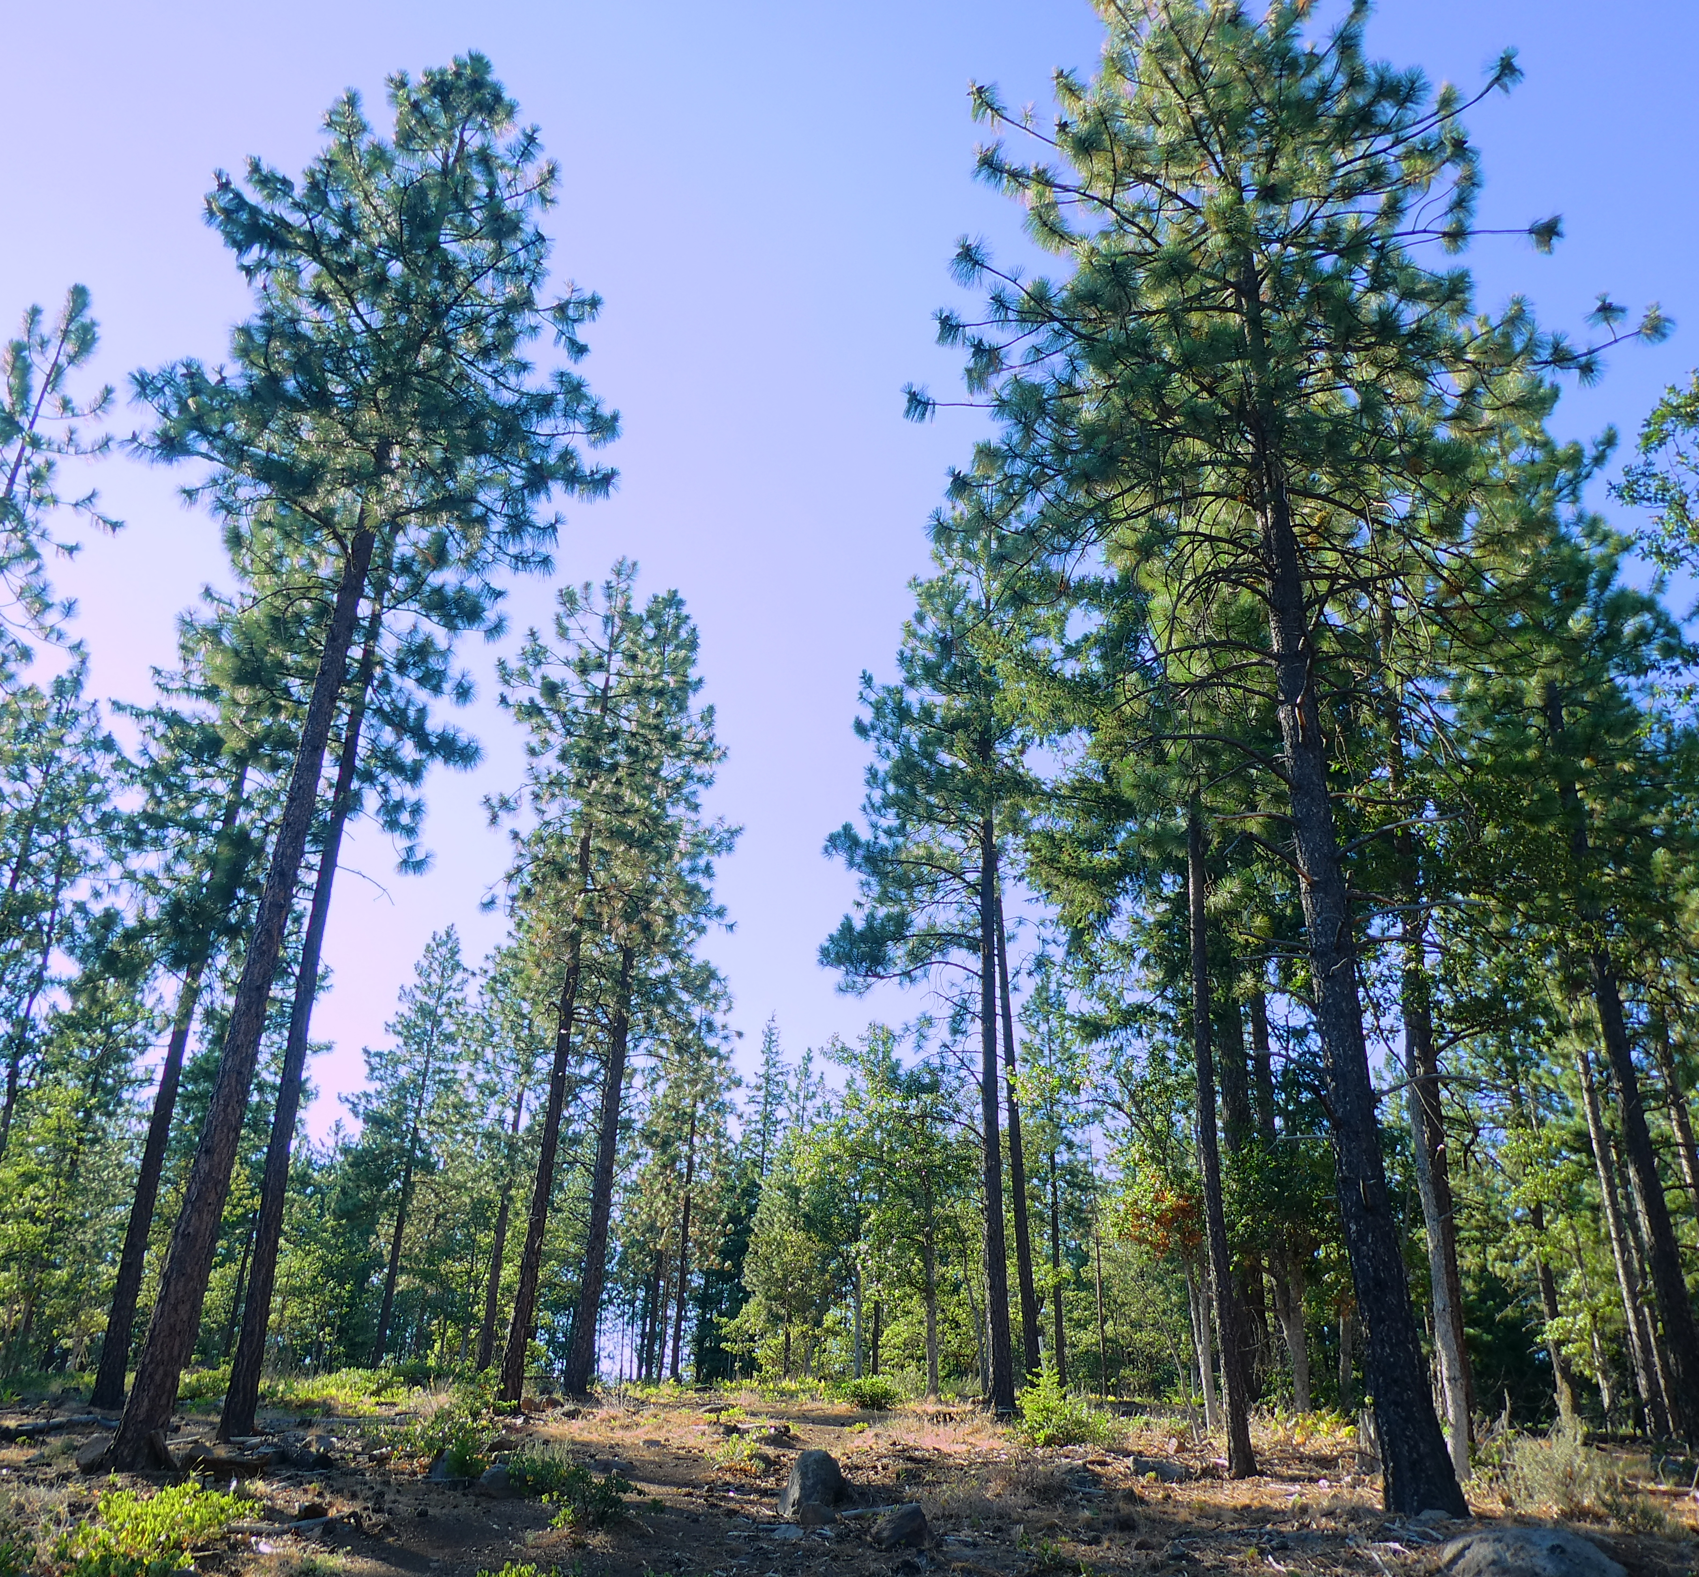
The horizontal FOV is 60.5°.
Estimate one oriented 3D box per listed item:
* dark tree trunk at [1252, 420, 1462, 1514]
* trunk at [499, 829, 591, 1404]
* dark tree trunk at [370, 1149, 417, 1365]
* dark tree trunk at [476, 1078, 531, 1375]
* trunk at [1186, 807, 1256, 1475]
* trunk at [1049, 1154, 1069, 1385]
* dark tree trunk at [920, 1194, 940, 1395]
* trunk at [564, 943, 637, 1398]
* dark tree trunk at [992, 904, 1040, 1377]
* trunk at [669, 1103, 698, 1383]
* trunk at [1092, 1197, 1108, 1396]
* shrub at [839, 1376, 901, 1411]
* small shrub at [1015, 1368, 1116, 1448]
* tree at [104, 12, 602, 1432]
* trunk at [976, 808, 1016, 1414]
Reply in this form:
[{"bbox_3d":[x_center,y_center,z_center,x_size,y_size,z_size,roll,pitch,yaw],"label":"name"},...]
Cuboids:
[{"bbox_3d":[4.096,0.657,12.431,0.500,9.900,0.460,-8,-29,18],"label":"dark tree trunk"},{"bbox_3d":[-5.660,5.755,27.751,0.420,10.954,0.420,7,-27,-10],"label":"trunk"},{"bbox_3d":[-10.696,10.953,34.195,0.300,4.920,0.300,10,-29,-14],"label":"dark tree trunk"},{"bbox_3d":[-9.223,11.468,38.895,0.360,7.513,0.360,8,-27,-11],"label":"dark tree trunk"},{"bbox_3d":[4.180,3.631,16.665,0.310,7.596,0.310,-4,-27,13],"label":"trunk"},{"bbox_3d":[4.920,11.198,34.408,0.270,5.450,0.270,-2,-28,7],"label":"trunk"},{"bbox_3d":[1.415,8.866,25.795,0.220,3.470,0.220,-2,-28,2],"label":"dark tree trunk"},{"bbox_3d":[-4.780,7.136,28.395,0.460,8.682,0.460,7,-27,-8],"label":"trunk"},{"bbox_3d":[3.089,6.096,27.101,0.370,8.990,0.350,-4,-28,5],"label":"dark tree trunk"},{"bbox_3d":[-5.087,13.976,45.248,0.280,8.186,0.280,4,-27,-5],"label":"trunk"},{"bbox_3d":[6.933,14.021,40.493,0.190,5.177,0.190,-1,-27,9],"label":"trunk"},{"bbox_3d":[0.396,11.481,27.595,1.150,0.570,1.035,1,-27,1],"label":"shrub"},{"bbox_3d":[2.717,7.919,18.571,1.200,0.874,1.080,-2,-27,8],"label":"small shrub"},{"bbox_3d":[-5.389,-2.180,15.252,5.600,16.800,5.400,13,-30,-20],"label":"tree"},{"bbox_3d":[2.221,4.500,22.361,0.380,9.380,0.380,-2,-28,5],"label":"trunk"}]

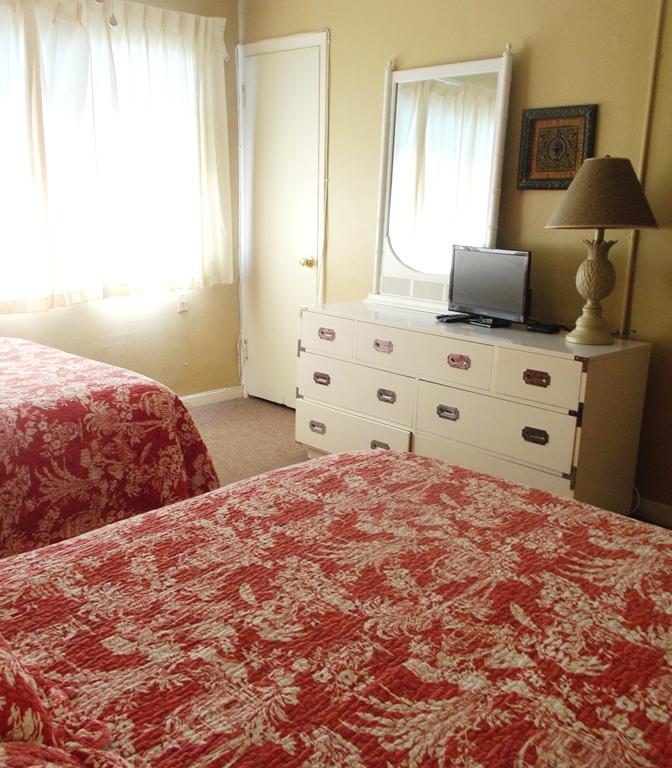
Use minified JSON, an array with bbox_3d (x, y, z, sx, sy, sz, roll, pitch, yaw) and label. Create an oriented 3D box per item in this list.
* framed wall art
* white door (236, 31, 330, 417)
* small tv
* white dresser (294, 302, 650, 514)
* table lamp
[{"bbox_3d":[0.921,-0.990,3.238,0.339,0.331,0.030,13,19,41],"label":"framed wall art"},{"bbox_3d":[-0.321,-0.871,4.488,0.706,2.106,0.060,13,19,41],"label":"white door"},{"bbox_3d":[0.657,-0.421,3.315,0.150,0.322,0.440,-9,17,-34],"label":"small tv"},{"bbox_3d":[0.500,0.106,3.424,0.439,0.758,1.562,-11,18,-41],"label":"white dresser"},{"bbox_3d":[0.989,-0.498,2.888,0.418,0.684,0.418,-11,18,-41],"label":"table lamp"}]

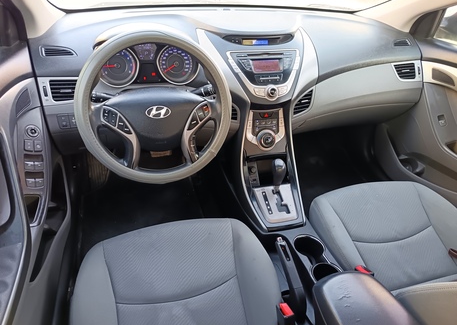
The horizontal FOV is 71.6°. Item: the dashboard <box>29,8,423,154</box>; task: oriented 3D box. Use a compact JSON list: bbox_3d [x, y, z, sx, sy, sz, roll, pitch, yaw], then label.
[{"bbox_3d":[0.051,-0.387,1.287,1.430,0.390,0.660,-6,32,-13],"label":"dashboard"}]

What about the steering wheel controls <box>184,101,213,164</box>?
[{"bbox_3d":[-0.082,-0.077,0.844,0.080,0.155,0.035,-6,3,-13],"label":"steering wheel controls"}]

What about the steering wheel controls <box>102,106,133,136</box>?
[{"bbox_3d":[-0.278,-0.106,0.792,0.070,0.075,0.025,-6,3,-13],"label":"steering wheel controls"}]

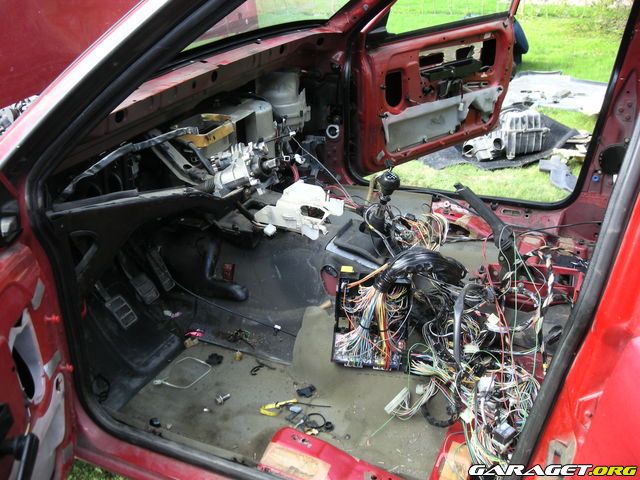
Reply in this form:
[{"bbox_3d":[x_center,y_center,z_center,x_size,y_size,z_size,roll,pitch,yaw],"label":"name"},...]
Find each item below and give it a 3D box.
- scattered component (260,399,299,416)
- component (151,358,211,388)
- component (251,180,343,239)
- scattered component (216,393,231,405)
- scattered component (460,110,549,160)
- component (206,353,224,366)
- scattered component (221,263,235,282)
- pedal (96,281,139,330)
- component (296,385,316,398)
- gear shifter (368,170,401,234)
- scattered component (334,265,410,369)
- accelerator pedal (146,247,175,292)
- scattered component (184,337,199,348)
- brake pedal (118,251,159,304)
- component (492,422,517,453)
[{"bbox_3d":[-0.086,0.368,1.410,0.085,0.012,0.039,-8,26,-15],"label":"scattered component"},{"bbox_3d":[-0.321,0.316,1.530,0.087,0.012,0.121,12,28,26],"label":"component"},{"bbox_3d":[-0.048,-0.079,1.660,0.200,0.085,0.150,5,27,13],"label":"component"},{"bbox_3d":[-0.212,0.347,1.419,0.034,0.018,0.019,-19,32,-31],"label":"scattered component"},{"bbox_3d":[1.054,-0.608,3.720,0.450,0.230,0.240,-1,27,3],"label":"scattered component"},{"bbox_3d":[-0.249,0.285,1.544,0.042,0.015,0.038,-6,27,-9],"label":"component"},{"bbox_3d":[-0.256,0.090,1.790,0.036,0.050,0.022,-2,27,0],"label":"scattered component"},{"bbox_3d":[-0.480,0.157,1.525,0.032,0.116,0.048,-39,2,35],"label":"pedal"},{"bbox_3d":[-0.030,0.341,1.463,0.034,0.014,0.044,13,29,27],"label":"component"},{"bbox_3d":[0.157,-0.093,1.602,0.060,0.158,0.056,6,29,-3],"label":"gear shifter"},{"bbox_3d":[0.130,0.190,1.559,0.180,0.225,0.085,5,-6,13],"label":"scattered component"},{"bbox_3d":[-0.411,0.076,1.670,0.025,0.108,0.040,-13,18,33],"label":"accelerator pedal"},{"bbox_3d":[-0.325,0.261,1.641,0.022,0.018,0.041,22,34,40],"label":"scattered component"},{"bbox_3d":[-0.442,0.092,1.580,0.040,0.135,0.048,-20,14,35],"label":"brake pedal"},{"bbox_3d":[0.336,0.360,1.180,0.030,0.038,0.030,-19,31,-30],"label":"component"}]

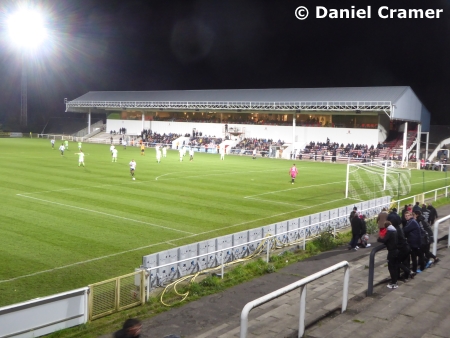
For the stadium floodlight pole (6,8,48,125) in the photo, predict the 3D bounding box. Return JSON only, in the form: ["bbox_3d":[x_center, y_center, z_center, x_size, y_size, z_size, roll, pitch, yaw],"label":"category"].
[{"bbox_3d":[-58.457,-27.397,141.000,5.000,36.000,2.200,0,6,-23],"label":"stadium floodlight pole"}]

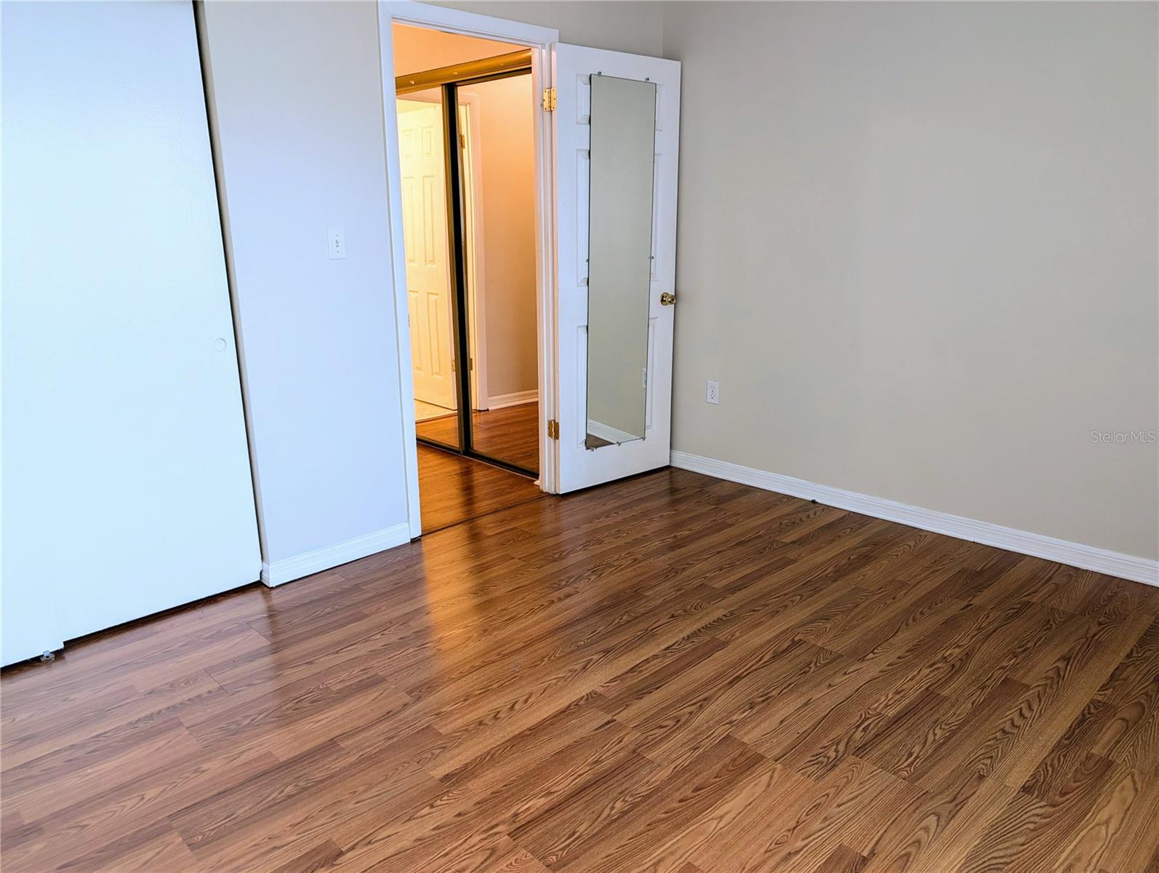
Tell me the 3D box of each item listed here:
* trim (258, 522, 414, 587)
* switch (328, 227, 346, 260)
[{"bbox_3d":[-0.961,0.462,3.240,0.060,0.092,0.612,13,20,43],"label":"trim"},{"bbox_3d":[-0.895,-0.712,2.976,0.016,0.115,0.071,13,20,43],"label":"switch"}]

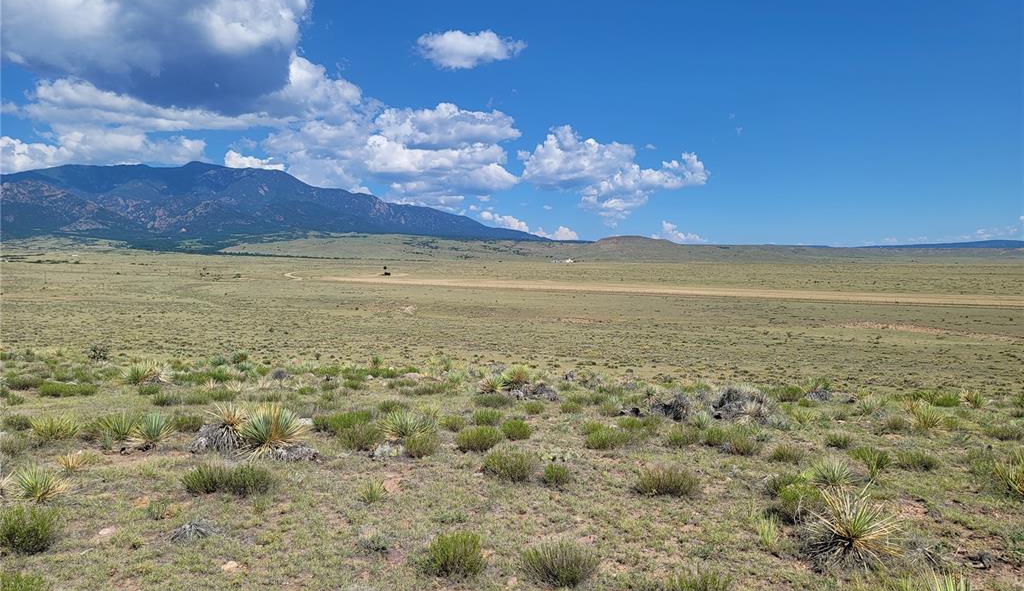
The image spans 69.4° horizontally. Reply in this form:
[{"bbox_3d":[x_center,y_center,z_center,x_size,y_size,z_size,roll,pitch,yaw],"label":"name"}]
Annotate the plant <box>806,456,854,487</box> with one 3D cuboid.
[{"bbox_3d":[2.832,1.574,6.572,0.427,0.242,0.405,0,3,0],"label":"plant"}]

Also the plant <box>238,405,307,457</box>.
[{"bbox_3d":[-2.473,1.404,7.632,0.702,0.501,0.667,0,3,0],"label":"plant"}]

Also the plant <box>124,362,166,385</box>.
[{"bbox_3d":[-6.425,1.362,12.995,0.809,0.384,0.768,0,3,0],"label":"plant"}]

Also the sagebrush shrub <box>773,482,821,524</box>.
[{"bbox_3d":[2.049,1.484,5.286,0.358,0.258,0.340,0,3,0],"label":"sagebrush shrub"}]

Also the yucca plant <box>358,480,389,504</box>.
[{"bbox_3d":[-1.062,1.490,5.650,0.222,0.174,0.211,0,3,0],"label":"yucca plant"}]

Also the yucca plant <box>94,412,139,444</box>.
[{"bbox_3d":[-4.141,1.389,7.779,0.442,0.300,0.420,0,3,0],"label":"yucca plant"}]

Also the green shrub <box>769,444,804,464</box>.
[{"bbox_3d":[2.254,1.300,6.074,0.277,0.132,0.264,0,4,0],"label":"green shrub"}]

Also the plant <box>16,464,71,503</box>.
[{"bbox_3d":[-3.897,1.564,6.148,0.449,0.269,0.427,0,3,0],"label":"plant"}]

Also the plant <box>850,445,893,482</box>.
[{"bbox_3d":[3.111,1.452,6.389,0.354,0.279,0.337,0,3,0],"label":"plant"}]

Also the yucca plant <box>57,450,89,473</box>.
[{"bbox_3d":[-3.910,1.473,6.577,0.285,0.161,0.270,0,3,0],"label":"yucca plant"}]

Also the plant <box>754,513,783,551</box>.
[{"bbox_3d":[1.623,1.490,4.678,0.165,0.222,0.156,0,3,0],"label":"plant"}]

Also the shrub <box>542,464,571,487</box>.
[{"bbox_3d":[0.401,1.579,6.519,0.265,0.185,0.251,0,3,0],"label":"shrub"}]

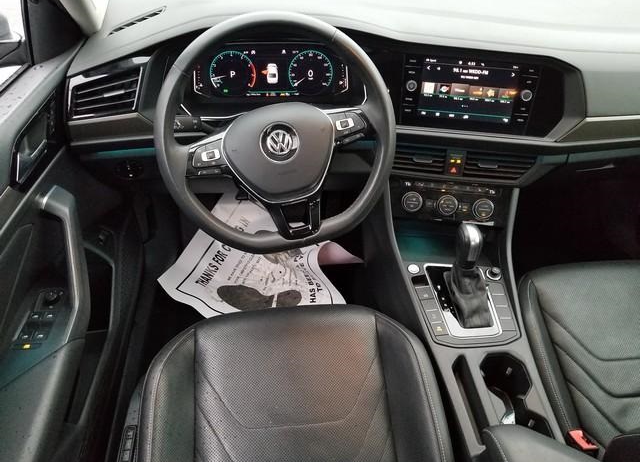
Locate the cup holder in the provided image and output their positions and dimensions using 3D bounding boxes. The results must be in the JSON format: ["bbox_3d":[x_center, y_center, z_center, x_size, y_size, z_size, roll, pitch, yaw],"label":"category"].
[{"bbox_3d":[0.323,0.289,0.812,0.088,0.070,0.165,-2,38,-5],"label":"cup holder"}]

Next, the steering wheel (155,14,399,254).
[{"bbox_3d":[-0.067,-0.143,0.765,0.370,0.370,0.100,-10,16,-3],"label":"steering wheel"}]

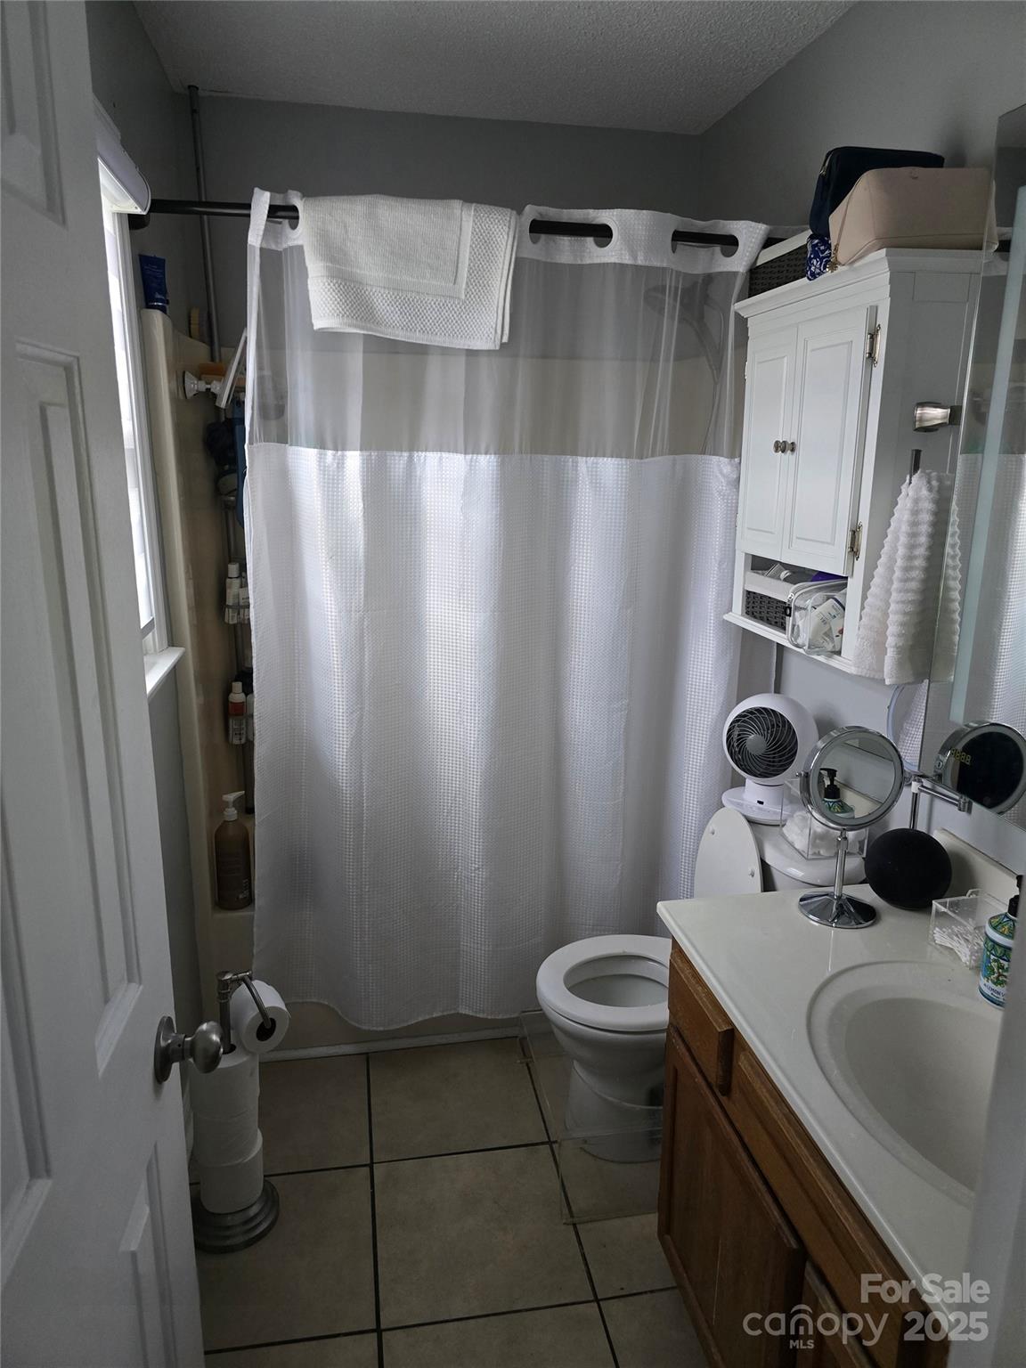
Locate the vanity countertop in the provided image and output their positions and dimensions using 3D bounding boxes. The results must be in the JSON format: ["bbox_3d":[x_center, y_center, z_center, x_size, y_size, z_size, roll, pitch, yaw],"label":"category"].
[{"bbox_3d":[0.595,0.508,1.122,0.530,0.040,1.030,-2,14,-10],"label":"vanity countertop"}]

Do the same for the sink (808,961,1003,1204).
[{"bbox_3d":[0.601,0.558,1.128,0.420,0.150,0.550,-2,14,-10],"label":"sink"}]

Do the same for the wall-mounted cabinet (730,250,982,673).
[{"bbox_3d":[0.627,-0.425,1.789,0.199,0.674,0.575,-2,14,-10],"label":"wall-mounted cabinet"}]

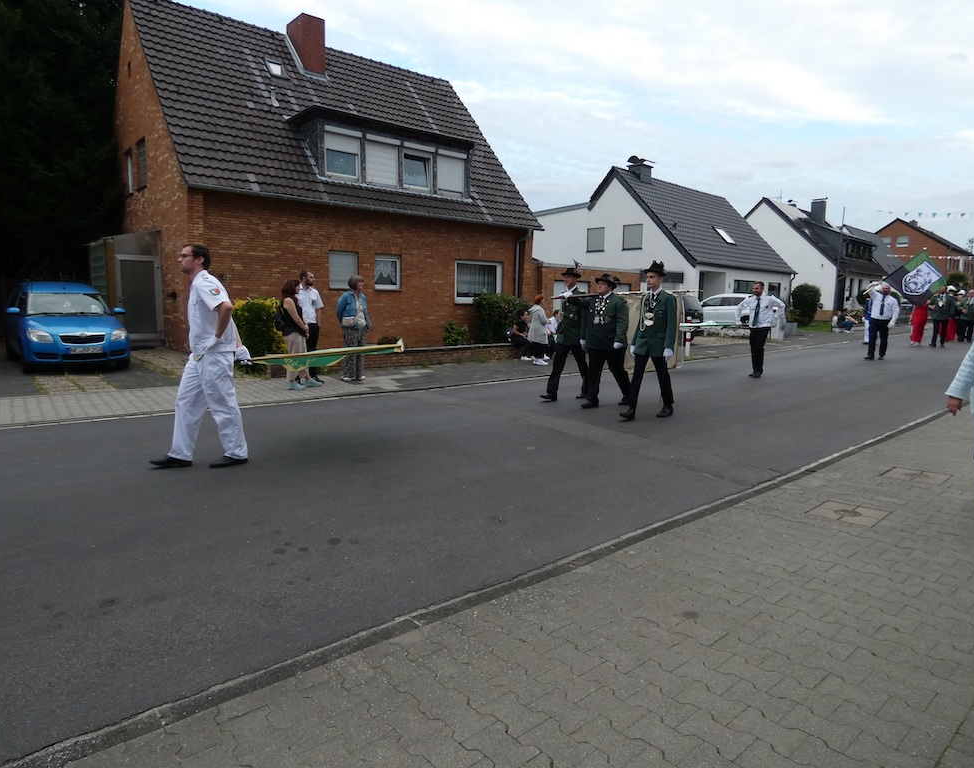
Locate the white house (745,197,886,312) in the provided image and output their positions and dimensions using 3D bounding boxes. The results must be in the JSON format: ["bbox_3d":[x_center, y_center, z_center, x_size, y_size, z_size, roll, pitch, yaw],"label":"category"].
[{"bbox_3d":[21.720,-8.728,41.486,10.500,8.268,8.400,-6,11,-43],"label":"white house"}]

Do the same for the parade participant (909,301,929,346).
[{"bbox_3d":[13.785,-2.101,18.900,0.420,1.720,0.500,-7,11,-43],"label":"parade participant"}]

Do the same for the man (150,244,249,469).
[{"bbox_3d":[-2.366,-0.217,4.919,0.780,1.844,0.520,-5,10,-36],"label":"man"}]

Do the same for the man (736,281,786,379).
[{"bbox_3d":[5.142,-1.014,11.122,0.450,1.800,0.880,-6,11,-40],"label":"man"}]

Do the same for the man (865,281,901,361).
[{"bbox_3d":[9.604,-1.527,14.366,0.500,1.897,0.800,-6,11,-40],"label":"man"}]

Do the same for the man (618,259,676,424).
[{"bbox_3d":[1.943,-0.512,7.116,0.750,1.888,0.560,-6,11,-40],"label":"man"}]

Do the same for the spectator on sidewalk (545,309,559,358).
[{"bbox_3d":[1.495,-1.141,13.500,0.600,1.100,0.460,6,9,30],"label":"spectator on sidewalk"}]

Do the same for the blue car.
[{"bbox_3d":[-8.370,-1.190,11.730,1.750,1.620,4.200,-6,11,-42],"label":"blue car"}]

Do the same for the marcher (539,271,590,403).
[{"bbox_3d":[1.130,-0.712,8.517,0.750,1.882,0.560,-6,11,-40],"label":"marcher"}]

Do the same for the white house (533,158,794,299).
[{"bbox_3d":[9.508,-7.529,32.946,11.000,8.226,10.500,-6,11,-42],"label":"white house"}]

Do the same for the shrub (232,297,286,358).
[{"bbox_3d":[-4.205,-0.913,10.700,1.200,1.250,1.100,-5,10,-39],"label":"shrub"}]

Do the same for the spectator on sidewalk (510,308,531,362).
[{"bbox_3d":[0.776,-1.113,13.300,0.620,1.150,0.460,6,9,30],"label":"spectator on sidewalk"}]

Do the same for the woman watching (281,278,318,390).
[{"bbox_3d":[-2.801,-0.744,8.884,0.500,1.641,0.500,3,8,14],"label":"woman watching"}]

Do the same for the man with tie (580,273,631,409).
[{"bbox_3d":[1.597,-0.579,7.973,0.700,1.792,0.660,-6,11,-40],"label":"man with tie"}]

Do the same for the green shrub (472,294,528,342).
[{"bbox_3d":[0.381,-1.815,16.693,1.550,1.516,1.350,-6,11,-39],"label":"green shrub"}]

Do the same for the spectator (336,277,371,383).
[{"bbox_3d":[-2.145,-0.896,9.579,0.450,1.711,0.560,7,10,36],"label":"spectator"}]

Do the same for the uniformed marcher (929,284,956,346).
[{"bbox_3d":[13.912,-2.040,18.069,0.480,1.852,0.650,-6,11,-40],"label":"uniformed marcher"}]

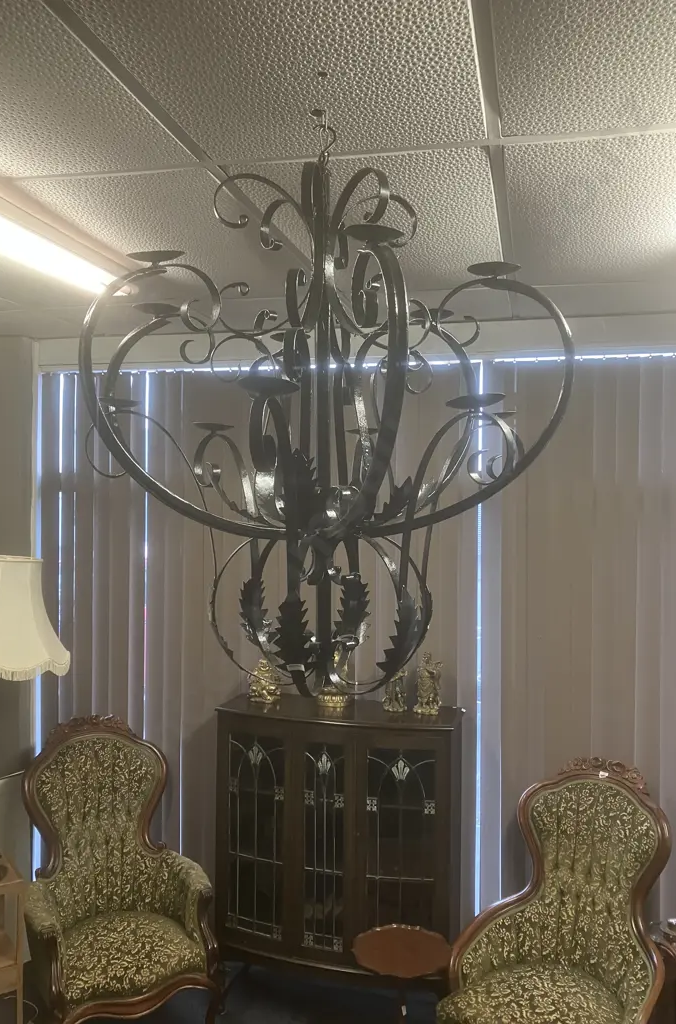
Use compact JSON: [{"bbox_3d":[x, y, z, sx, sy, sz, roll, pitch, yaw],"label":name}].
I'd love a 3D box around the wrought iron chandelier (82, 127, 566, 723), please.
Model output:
[{"bbox_3d":[-0.034,-0.209,1.544,0.920,1.060,0.880,1,1,13],"label":"wrought iron chandelier"}]

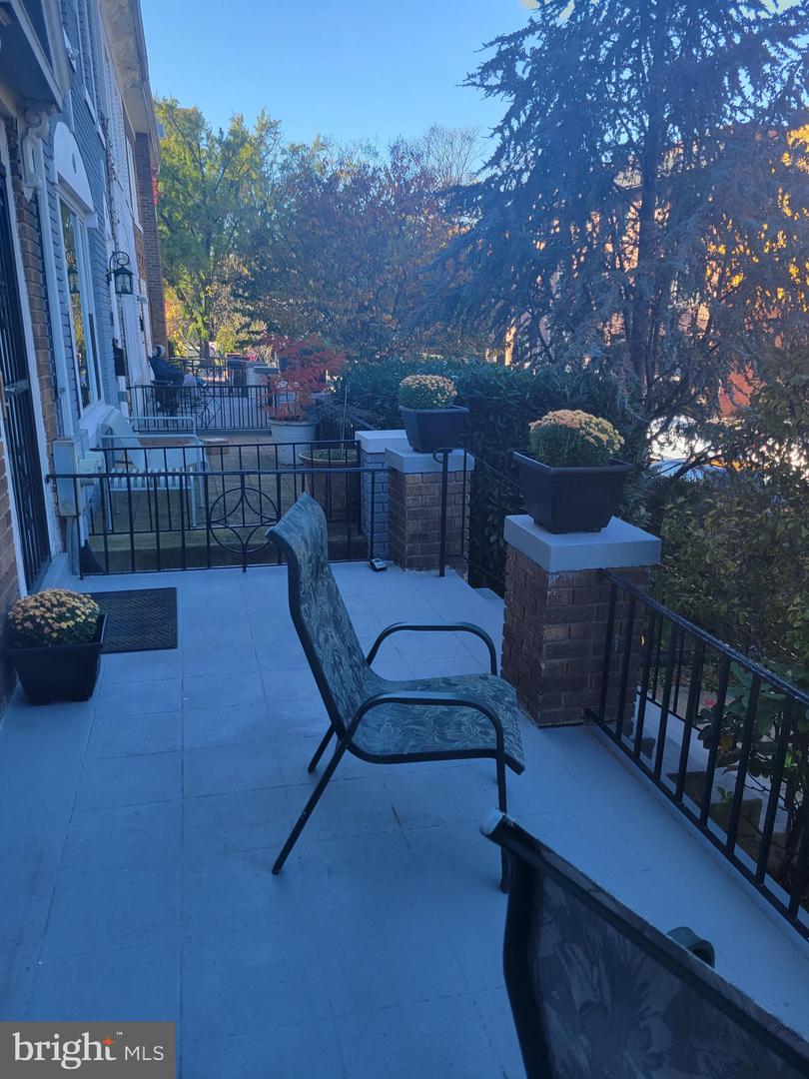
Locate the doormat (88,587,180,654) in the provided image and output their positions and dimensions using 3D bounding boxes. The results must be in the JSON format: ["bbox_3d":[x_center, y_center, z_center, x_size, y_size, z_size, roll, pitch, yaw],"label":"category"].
[{"bbox_3d":[-1.445,0.394,4.054,0.595,0.012,0.882,-4,16,-14],"label":"doormat"}]

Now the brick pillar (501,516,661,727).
[{"bbox_3d":[0.655,0.301,3.181,0.423,0.714,0.434,-4,16,-14],"label":"brick pillar"}]

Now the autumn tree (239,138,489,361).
[{"bbox_3d":[-1.097,-6.656,20.826,6.000,6.312,5.600,-4,16,-14],"label":"autumn tree"}]

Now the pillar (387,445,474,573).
[{"bbox_3d":[0.152,-0.218,5.096,0.431,0.698,0.441,-4,16,-14],"label":"pillar"}]

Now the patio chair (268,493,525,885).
[{"bbox_3d":[0.004,0.396,2.323,0.680,0.959,0.555,2,16,5],"label":"patio chair"}]

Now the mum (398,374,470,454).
[{"bbox_3d":[0.175,-0.764,4.928,0.337,0.445,0.337,-4,16,-14],"label":"mum"}]

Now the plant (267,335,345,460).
[{"bbox_3d":[-1.032,-1.483,8.453,0.808,1.345,0.808,-4,16,-14],"label":"plant"}]

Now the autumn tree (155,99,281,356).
[{"bbox_3d":[-7.122,-11.299,31.284,5.400,9.809,5.400,-4,16,-14],"label":"autumn tree"}]

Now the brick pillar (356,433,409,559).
[{"bbox_3d":[-0.090,-0.338,5.730,0.426,0.797,0.419,-4,16,-14],"label":"brick pillar"}]

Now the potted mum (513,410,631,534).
[{"bbox_3d":[0.629,-0.255,3.061,0.326,0.420,0.326,-4,16,-14],"label":"potted mum"}]

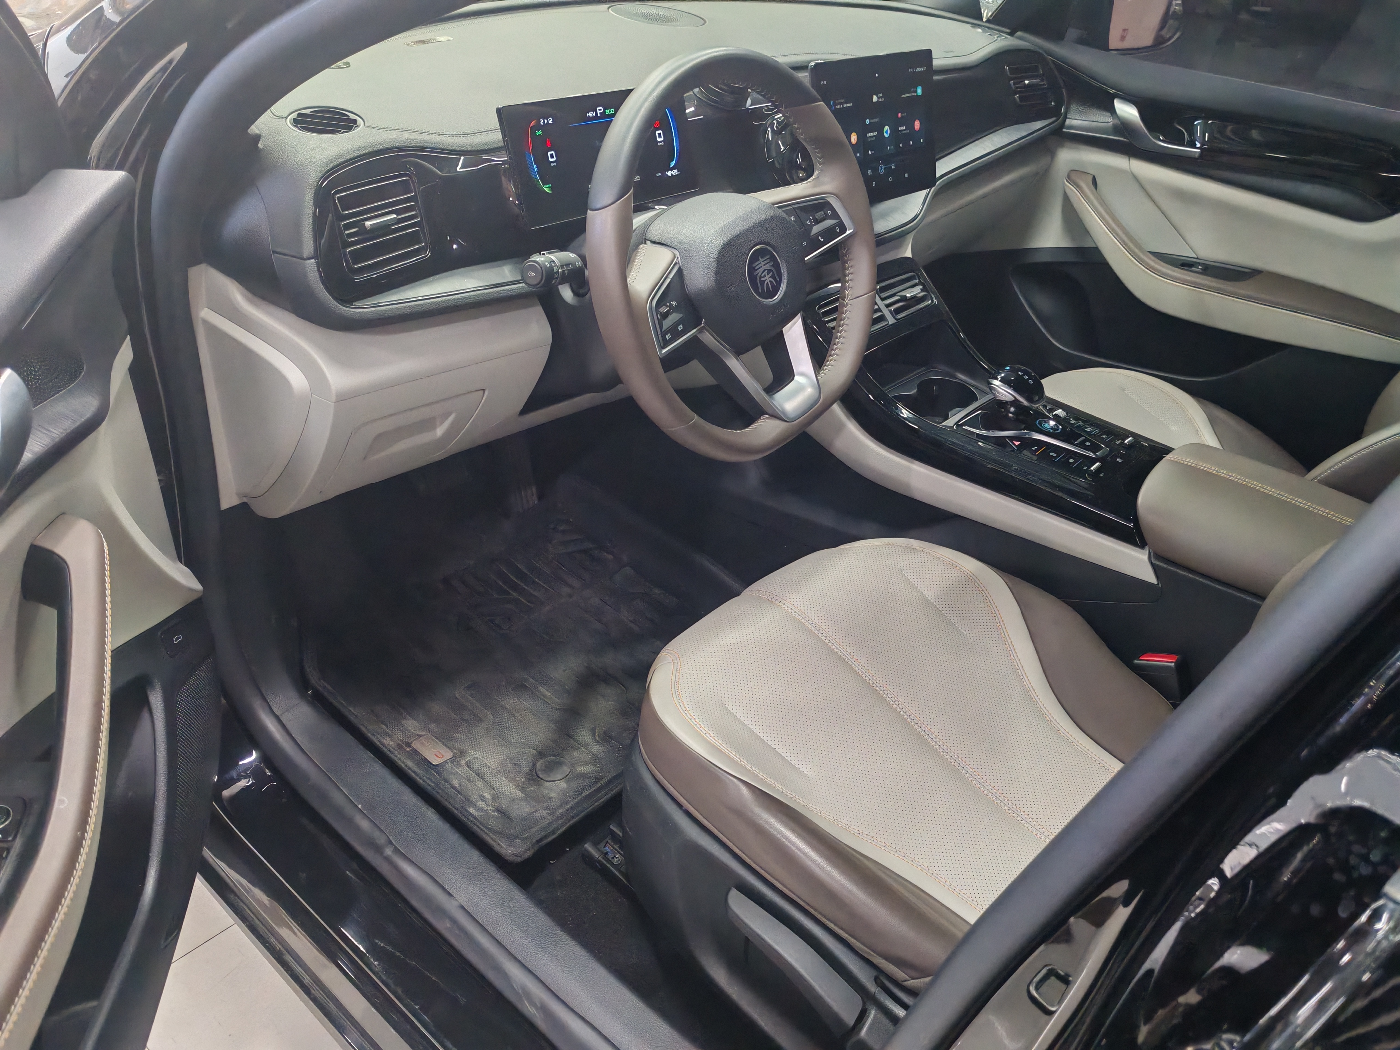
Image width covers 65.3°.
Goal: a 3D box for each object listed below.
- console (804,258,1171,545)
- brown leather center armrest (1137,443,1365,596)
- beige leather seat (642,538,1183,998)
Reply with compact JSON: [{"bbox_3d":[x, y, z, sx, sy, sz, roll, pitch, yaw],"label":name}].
[{"bbox_3d":[0.368,-0.161,1.326,0.490,0.195,0.240,28,39,32],"label":"console"},{"bbox_3d":[0.621,0.004,1.159,0.285,0.087,0.210,28,39,32],"label":"brown leather center armrest"},{"bbox_3d":[0.226,0.220,1.096,0.495,0.172,0.532,28,39,32],"label":"beige leather seat"}]

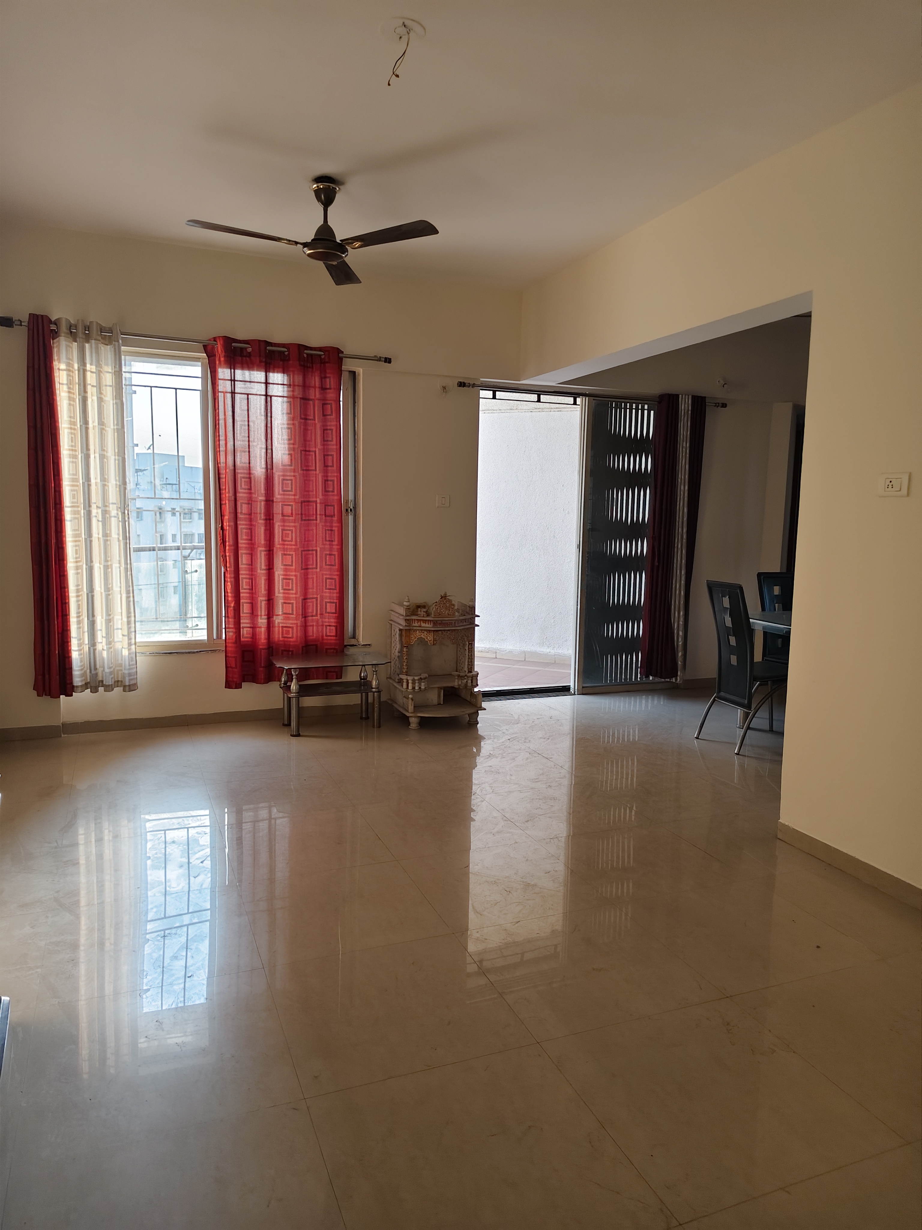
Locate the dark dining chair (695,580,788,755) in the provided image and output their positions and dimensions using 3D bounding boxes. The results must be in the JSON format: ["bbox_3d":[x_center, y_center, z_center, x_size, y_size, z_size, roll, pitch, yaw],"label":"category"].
[{"bbox_3d":[1.777,0.289,4.919,0.570,0.975,0.380,-2,8,-22],"label":"dark dining chair"}]

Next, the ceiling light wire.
[{"bbox_3d":[-0.187,-1.751,2.566,0.070,0.170,0.070,-2,8,-22],"label":"ceiling light wire"}]

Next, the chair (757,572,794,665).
[{"bbox_3d":[2.272,0.224,5.487,0.380,0.975,0.550,-2,8,-22],"label":"chair"}]

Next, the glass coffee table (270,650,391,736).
[{"bbox_3d":[-0.812,0.495,5.165,0.695,0.420,0.380,-2,8,-22],"label":"glass coffee table"}]

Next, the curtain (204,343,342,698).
[{"bbox_3d":[-1.134,-0.604,5.122,0.820,2.120,0.110,-2,8,-22],"label":"curtain"}]

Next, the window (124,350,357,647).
[{"bbox_3d":[-1.430,-0.685,5.124,1.650,1.770,0.110,-2,8,-22],"label":"window"}]

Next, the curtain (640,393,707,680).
[{"bbox_3d":[1.623,-0.571,6.272,0.480,2.170,0.140,-2,8,-22],"label":"curtain"}]

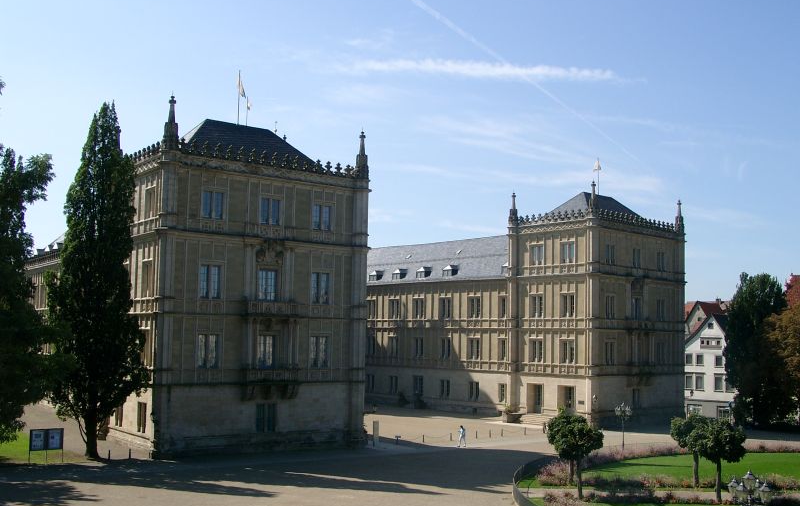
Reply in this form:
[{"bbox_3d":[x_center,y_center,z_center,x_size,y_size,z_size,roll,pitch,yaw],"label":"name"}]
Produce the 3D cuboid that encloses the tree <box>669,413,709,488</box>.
[{"bbox_3d":[19.238,13.025,57.761,3.091,4.752,3.091,1,-6,0],"label":"tree"}]

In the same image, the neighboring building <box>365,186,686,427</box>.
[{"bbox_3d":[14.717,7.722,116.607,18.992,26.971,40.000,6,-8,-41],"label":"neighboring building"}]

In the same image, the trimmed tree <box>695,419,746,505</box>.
[{"bbox_3d":[19.172,12.448,52.534,3.111,4.846,3.111,1,-6,0],"label":"trimmed tree"}]

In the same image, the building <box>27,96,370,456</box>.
[{"bbox_3d":[-22.144,3.535,85.767,18.315,26.619,42.000,5,-7,-35],"label":"building"}]

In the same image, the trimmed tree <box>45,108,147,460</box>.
[{"bbox_3d":[-21.279,1.613,61.982,7.058,25.179,7.058,1,-6,0],"label":"trimmed tree"}]

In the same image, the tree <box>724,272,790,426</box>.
[{"bbox_3d":[44.868,12.092,110.220,8.032,19.465,8.032,1,-6,0],"label":"tree"}]

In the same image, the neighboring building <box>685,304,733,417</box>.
[{"bbox_3d":[45.531,15.961,123.679,10.000,15.800,12.000,-3,-7,35],"label":"neighboring building"}]

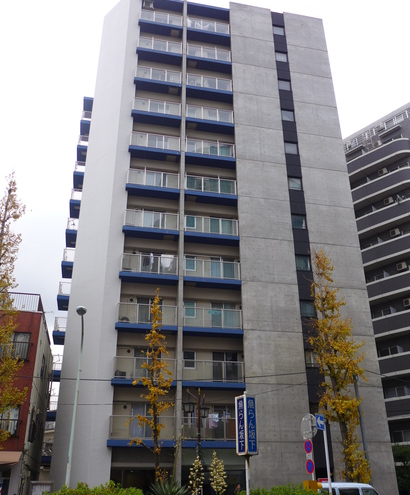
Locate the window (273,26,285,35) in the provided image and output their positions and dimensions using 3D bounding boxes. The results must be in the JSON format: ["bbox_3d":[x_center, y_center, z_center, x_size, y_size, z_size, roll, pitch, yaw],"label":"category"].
[{"bbox_3d":[5.818,-17.119,39.978,0.860,0.900,0.100,5,-27,-11],"label":"window"}]

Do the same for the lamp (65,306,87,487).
[{"bbox_3d":[-5.194,6.768,19.838,0.500,8.550,2.300,5,-28,-11],"label":"lamp"}]

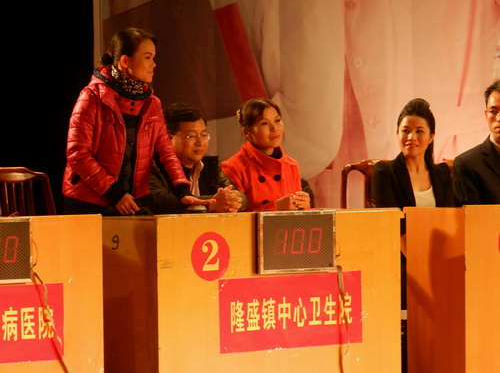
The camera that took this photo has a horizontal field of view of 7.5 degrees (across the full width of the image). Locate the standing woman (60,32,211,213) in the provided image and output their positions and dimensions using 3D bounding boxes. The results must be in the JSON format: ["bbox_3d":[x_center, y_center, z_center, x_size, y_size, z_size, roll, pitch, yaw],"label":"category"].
[{"bbox_3d":[-0.475,0.126,15.150,0.520,1.520,0.480,-2,2,-37],"label":"standing woman"}]

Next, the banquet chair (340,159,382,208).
[{"bbox_3d":[0.720,0.360,16.150,0.470,0.950,0.520,-2,2,-36],"label":"banquet chair"}]

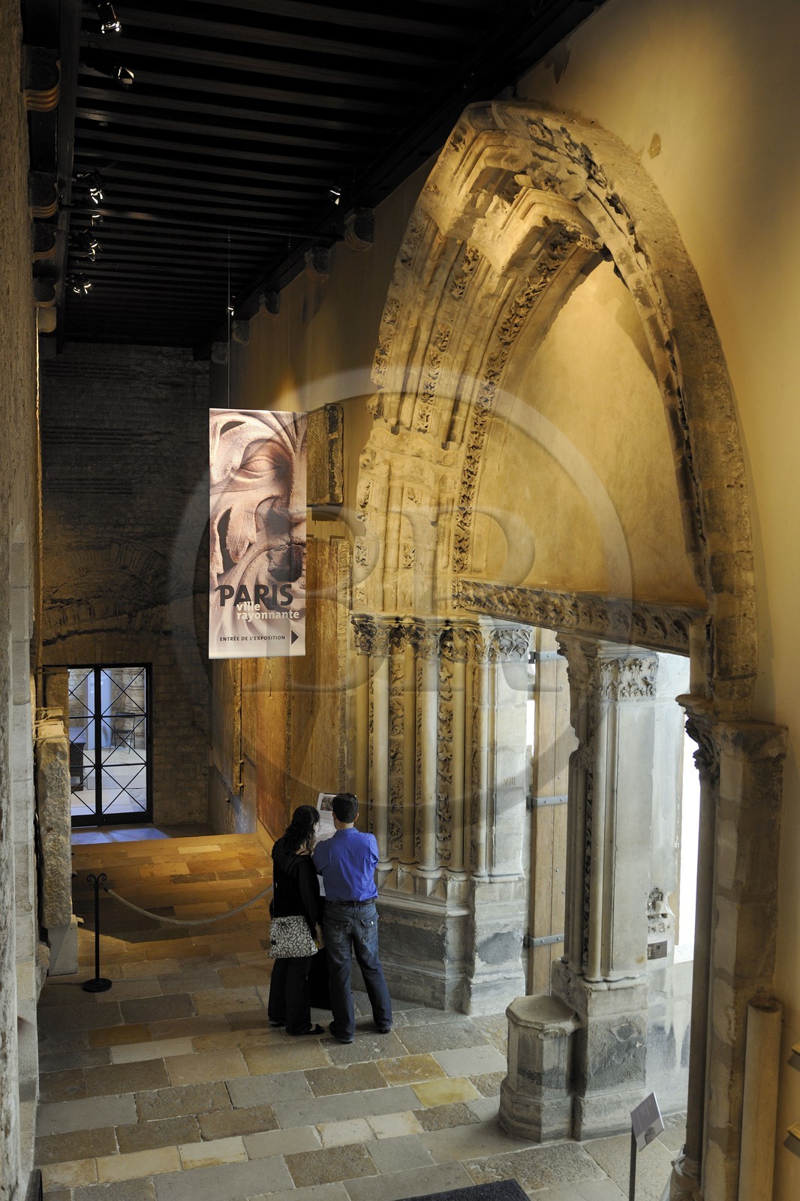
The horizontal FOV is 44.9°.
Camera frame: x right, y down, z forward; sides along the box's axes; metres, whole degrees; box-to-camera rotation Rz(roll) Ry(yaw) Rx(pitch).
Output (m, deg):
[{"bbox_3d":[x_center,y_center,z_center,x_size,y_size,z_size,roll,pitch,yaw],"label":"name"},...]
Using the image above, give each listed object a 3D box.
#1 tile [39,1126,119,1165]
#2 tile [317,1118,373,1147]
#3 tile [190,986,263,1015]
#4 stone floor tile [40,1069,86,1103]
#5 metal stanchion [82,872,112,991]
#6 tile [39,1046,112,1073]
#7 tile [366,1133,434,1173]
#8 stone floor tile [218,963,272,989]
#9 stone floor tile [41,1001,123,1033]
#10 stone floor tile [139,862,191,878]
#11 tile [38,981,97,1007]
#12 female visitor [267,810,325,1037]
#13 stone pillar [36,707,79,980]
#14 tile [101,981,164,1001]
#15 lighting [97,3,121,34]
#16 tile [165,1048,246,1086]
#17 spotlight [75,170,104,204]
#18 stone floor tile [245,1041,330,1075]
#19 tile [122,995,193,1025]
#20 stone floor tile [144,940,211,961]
[{"bbox_3d":[-1.893,3.205,5.655,0.468,0.030,0.276,1,5,-16],"label":"tile"},{"bbox_3d":[-0.329,3.279,5.933,0.320,0.035,0.218,-1,4,-15],"label":"tile"},{"bbox_3d":[-1.333,3.111,7.476,0.502,0.030,0.380,0,5,-16],"label":"tile"},{"bbox_3d":[-2.260,3.231,6.402,0.350,0.035,0.369,-1,4,-15],"label":"stone floor tile"},{"bbox_3d":[-2.393,2.603,7.654,0.230,0.906,0.230,-1,5,-20],"label":"metal stanchion"},{"bbox_3d":[-2.277,3.210,6.722,0.525,0.035,0.258,-1,4,-15],"label":"tile"},{"bbox_3d":[-0.003,3.276,5.699,0.328,0.030,0.287,0,5,-18],"label":"tile"},{"bbox_3d":[-1.199,3.047,7.818,0.502,0.030,0.322,1,5,-18],"label":"stone floor tile"},{"bbox_3d":[-2.346,3.062,7.091,0.598,0.030,0.347,1,5,-14],"label":"stone floor tile"},{"bbox_3d":[-2.441,2.805,10.022,0.502,0.030,0.341,1,5,-18],"label":"stone floor tile"},{"bbox_3d":[-2.649,3.144,7.668,0.479,0.035,0.361,-1,4,-15],"label":"tile"},{"bbox_3d":[-0.733,2.262,6.945,0.430,1.665,0.400,3,7,20],"label":"female visitor"},{"bbox_3d":[-2.815,1.944,7.913,0.339,2.173,0.360,-1,5,-20],"label":"stone pillar"},{"bbox_3d":[-2.111,3.035,7.525,0.496,0.030,0.342,1,5,-17],"label":"tile"},{"bbox_3d":[-1.478,-2.966,4.926,0.100,0.110,0.150,2,-36,23],"label":"lighting"},{"bbox_3d":[-1.310,3.183,6.567,0.513,0.030,0.359,0,5,-18],"label":"tile"},{"bbox_3d":[-2.160,-2.881,6.741,0.190,0.220,0.170,2,5,6],"label":"spotlight"},{"bbox_3d":[-0.801,3.219,6.778,0.565,0.035,0.358,-1,4,-15],"label":"stone floor tile"},{"bbox_3d":[-1.866,3.164,7.457,0.547,0.035,0.385,-1,4,-15],"label":"tile"},{"bbox_3d":[-1.858,2.990,8.161,0.542,0.030,0.206,1,5,-17],"label":"stone floor tile"}]

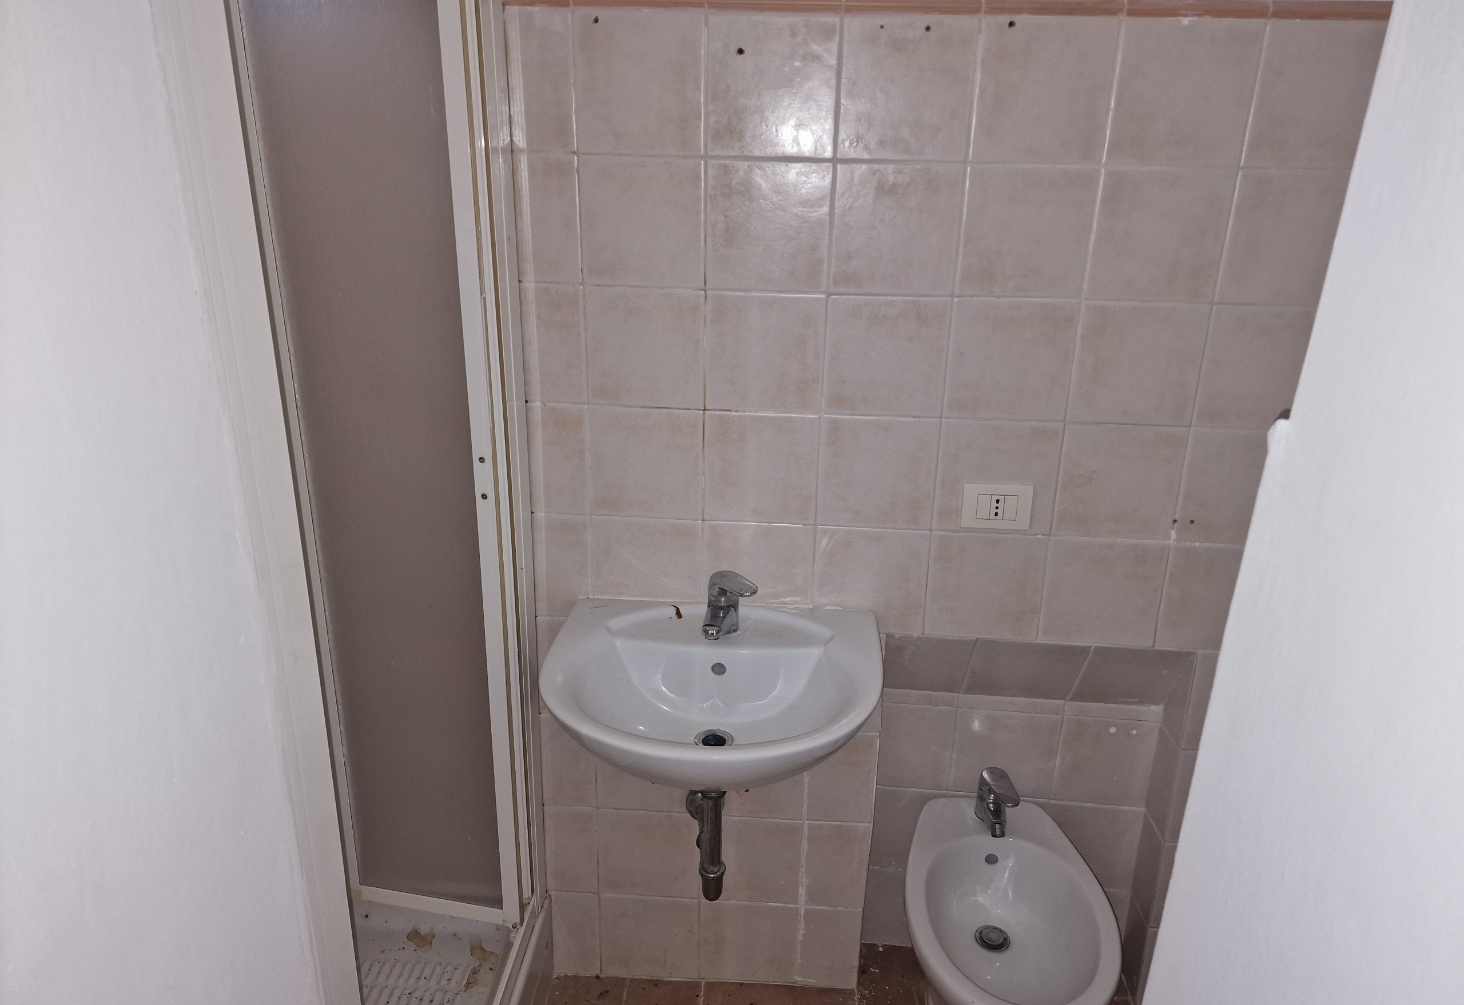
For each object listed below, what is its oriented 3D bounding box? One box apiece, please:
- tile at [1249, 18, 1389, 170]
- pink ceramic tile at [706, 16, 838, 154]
[{"bbox_3d":[0.875,-0.602,1.441,0.200,0.200,0.010,2,19,3],"label":"tile"},{"bbox_3d":[0.062,-0.631,1.481,0.199,0.199,0.010,2,20,4],"label":"pink ceramic tile"}]

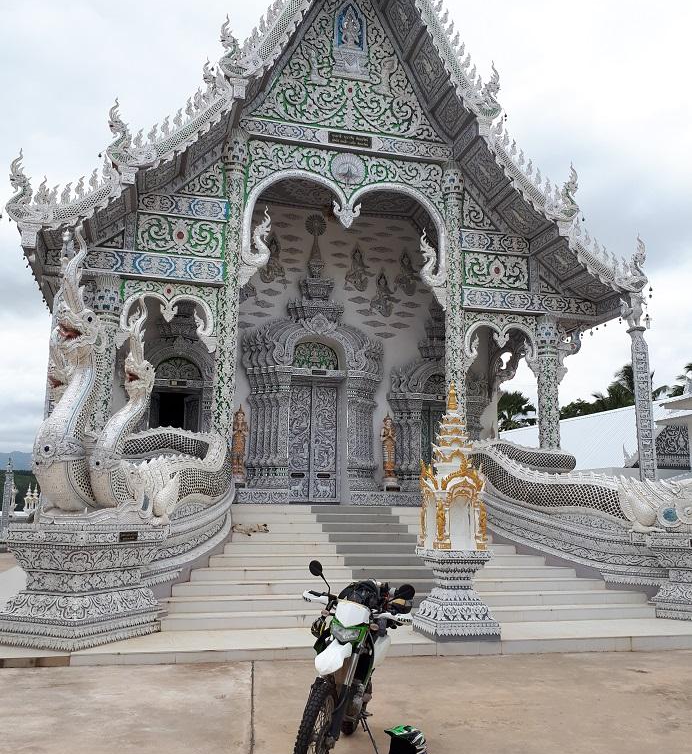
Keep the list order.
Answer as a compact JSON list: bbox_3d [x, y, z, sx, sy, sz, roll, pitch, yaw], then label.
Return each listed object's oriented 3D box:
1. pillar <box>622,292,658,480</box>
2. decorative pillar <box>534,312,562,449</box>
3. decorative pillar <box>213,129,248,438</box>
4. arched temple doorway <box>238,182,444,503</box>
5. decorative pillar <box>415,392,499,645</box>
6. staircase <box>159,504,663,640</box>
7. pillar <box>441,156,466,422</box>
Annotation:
[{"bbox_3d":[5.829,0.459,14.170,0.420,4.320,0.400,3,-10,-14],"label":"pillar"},{"bbox_3d":[4.690,0.770,16.598,0.500,4.566,0.500,3,-10,-14],"label":"decorative pillar"},{"bbox_3d":[-2.423,-1.434,15.047,0.550,8.136,0.550,3,-10,-14],"label":"decorative pillar"},{"bbox_3d":[-0.071,-0.898,15.558,4.500,7.336,0.600,3,-10,-14],"label":"arched temple doorway"},{"bbox_3d":[1.384,1.644,9.133,0.820,3.133,0.820,3,-10,-14],"label":"decorative pillar"},{"bbox_3d":[0.617,2.951,11.896,7.240,1.471,4.800,3,-10,-14],"label":"staircase"},{"bbox_3d":[2.477,-1.106,16.244,0.550,8.066,0.550,3,-10,-14],"label":"pillar"}]

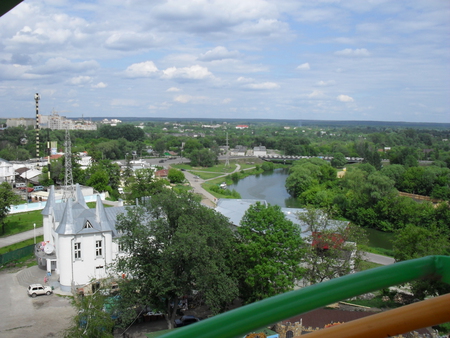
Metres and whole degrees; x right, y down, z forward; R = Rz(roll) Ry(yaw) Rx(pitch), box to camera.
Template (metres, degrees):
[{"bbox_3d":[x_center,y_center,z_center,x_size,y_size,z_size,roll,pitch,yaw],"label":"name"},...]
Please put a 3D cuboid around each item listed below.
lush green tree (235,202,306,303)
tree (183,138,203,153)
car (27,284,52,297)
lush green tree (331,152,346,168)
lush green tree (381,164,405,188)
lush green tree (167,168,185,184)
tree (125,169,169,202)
[{"bbox_3d":[7.120,13.578,70.696,10.870,16.830,10.870,1,6,6],"label":"lush green tree"},{"bbox_3d":[-26.211,-17.072,367.753,15.750,13.820,15.750,0,6,-4],"label":"tree"},{"bbox_3d":[-30.550,20.080,75.500,3.720,1.640,1.680,-2,7,-27],"label":"car"},{"bbox_3d":[75.725,-5.814,302.904,10.510,9.690,10.510,2,6,14],"label":"lush green tree"},{"bbox_3d":[77.753,3.714,210.450,11.560,11.650,11.560,3,7,20],"label":"lush green tree"},{"bbox_3d":[-22.893,3.386,210.608,8.100,6.990,8.100,0,6,-6],"label":"lush green tree"},{"bbox_3d":[-27.478,6.058,159.192,15.040,12.190,15.040,0,6,-10],"label":"tree"}]

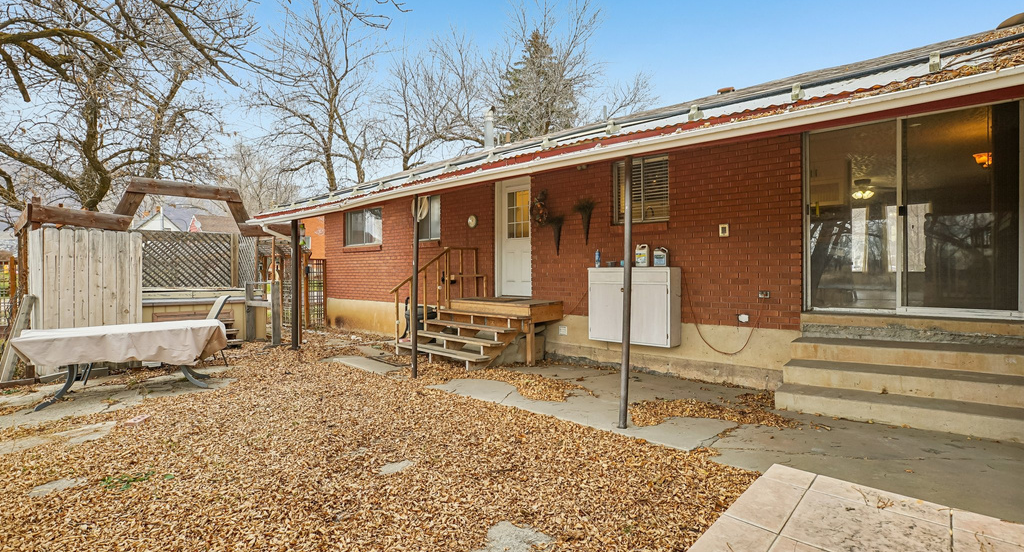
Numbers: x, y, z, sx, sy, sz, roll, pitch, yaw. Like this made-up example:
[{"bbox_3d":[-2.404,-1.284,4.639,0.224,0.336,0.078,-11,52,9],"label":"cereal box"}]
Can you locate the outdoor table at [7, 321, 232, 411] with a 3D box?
[{"bbox_3d":[-4.540,1.007,5.770,1.880,0.770,0.980,0,0,-34],"label":"outdoor table"}]

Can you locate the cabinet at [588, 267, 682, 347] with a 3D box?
[{"bbox_3d":[1.734,0.420,6.907,1.250,1.050,0.360,0,0,42],"label":"cabinet"}]

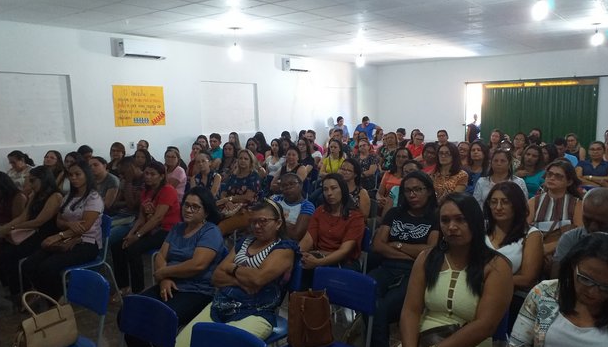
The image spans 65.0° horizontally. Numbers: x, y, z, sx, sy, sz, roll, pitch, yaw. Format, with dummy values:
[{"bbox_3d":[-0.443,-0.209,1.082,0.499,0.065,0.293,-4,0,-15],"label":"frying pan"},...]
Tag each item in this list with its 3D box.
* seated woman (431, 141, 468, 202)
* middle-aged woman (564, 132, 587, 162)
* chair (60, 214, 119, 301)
[{"bbox_3d":[1.598,0.319,5.455,0.480,1.270,0.800,5,10,35],"label":"seated woman"},{"bbox_3d":[3.865,0.047,6.980,0.480,1.220,0.760,4,9,36],"label":"middle-aged woman"},{"bbox_3d":[-1.863,0.758,3.957,0.440,0.820,0.530,4,9,36],"label":"chair"}]

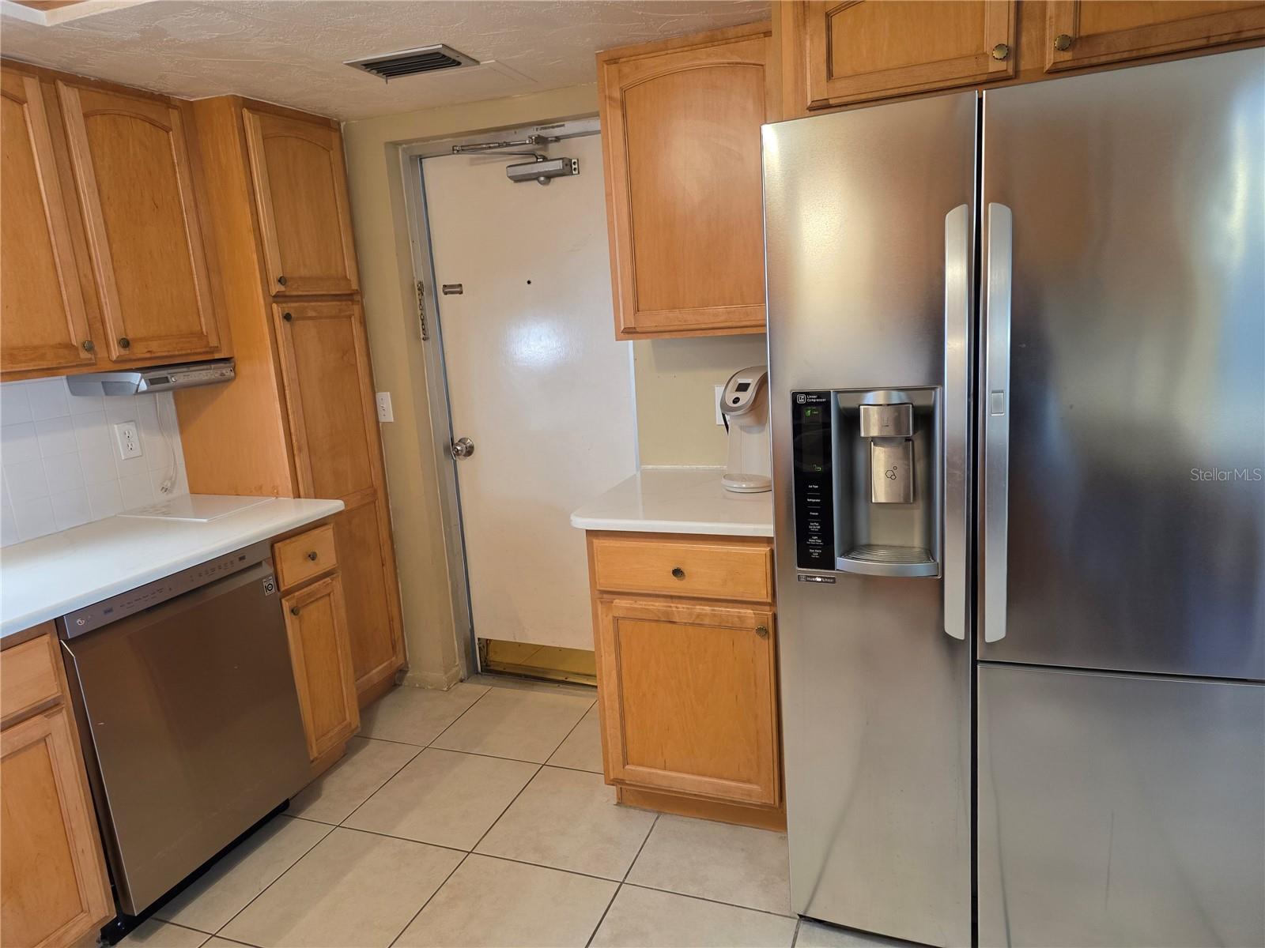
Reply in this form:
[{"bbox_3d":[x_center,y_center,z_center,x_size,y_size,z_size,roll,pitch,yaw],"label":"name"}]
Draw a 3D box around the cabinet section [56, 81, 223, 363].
[{"bbox_3d":[-1.535,-0.710,2.482,0.300,0.729,0.381,1,13,21],"label":"cabinet section"}]

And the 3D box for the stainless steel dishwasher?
[{"bbox_3d":[-1.413,0.646,2.367,0.600,0.821,0.603,1,13,21],"label":"stainless steel dishwasher"}]

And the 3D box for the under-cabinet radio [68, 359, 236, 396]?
[{"bbox_3d":[-1.477,-0.301,2.611,0.280,0.082,0.346,1,12,21],"label":"under-cabinet radio"}]

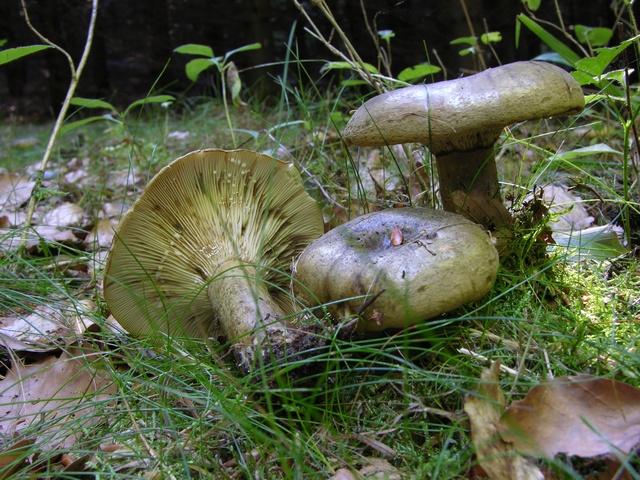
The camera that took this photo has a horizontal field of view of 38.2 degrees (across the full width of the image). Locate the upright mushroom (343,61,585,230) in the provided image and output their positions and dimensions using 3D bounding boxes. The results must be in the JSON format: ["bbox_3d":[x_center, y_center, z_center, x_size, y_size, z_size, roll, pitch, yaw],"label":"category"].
[{"bbox_3d":[0.076,-0.042,0.465,0.121,0.084,0.115,-10,9,0],"label":"upright mushroom"}]

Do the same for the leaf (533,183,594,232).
[{"bbox_3d":[0.158,-0.020,0.600,0.041,0.025,0.036,0,9,0],"label":"leaf"}]

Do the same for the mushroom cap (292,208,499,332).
[{"bbox_3d":[0.034,0.015,0.415,0.092,0.042,0.088,-4,25,2],"label":"mushroom cap"}]

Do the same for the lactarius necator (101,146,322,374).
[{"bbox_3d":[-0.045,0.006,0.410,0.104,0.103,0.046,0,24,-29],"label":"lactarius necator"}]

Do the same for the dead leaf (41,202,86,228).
[{"bbox_3d":[-0.200,-0.019,0.720,0.035,0.016,0.034,0,9,0],"label":"dead leaf"}]

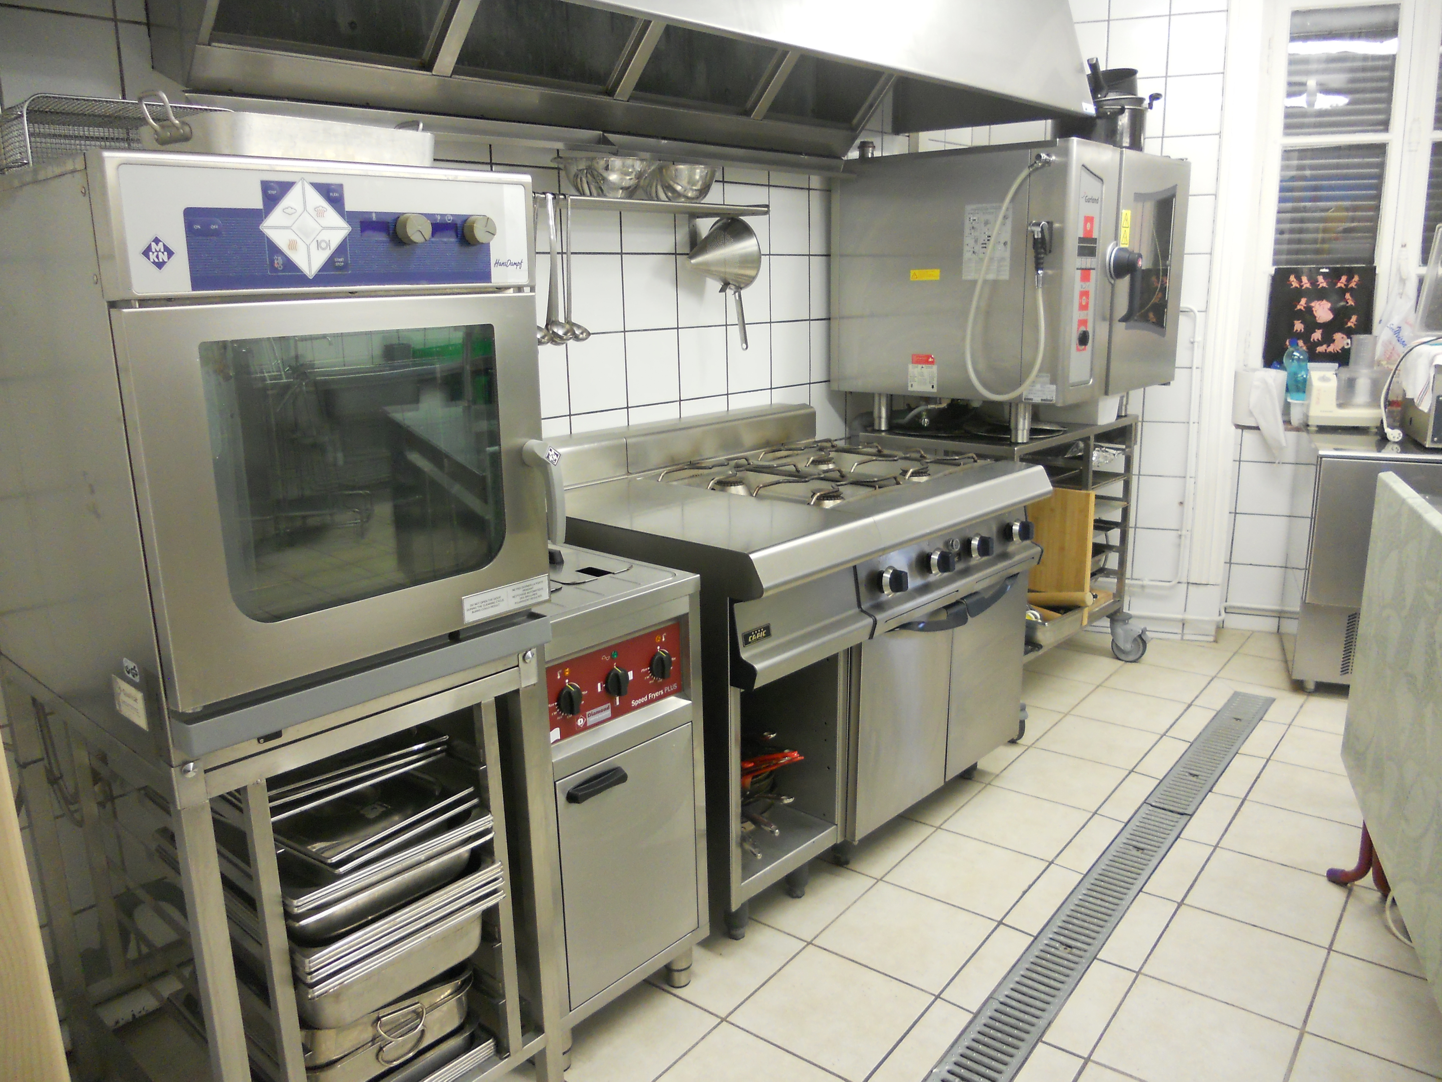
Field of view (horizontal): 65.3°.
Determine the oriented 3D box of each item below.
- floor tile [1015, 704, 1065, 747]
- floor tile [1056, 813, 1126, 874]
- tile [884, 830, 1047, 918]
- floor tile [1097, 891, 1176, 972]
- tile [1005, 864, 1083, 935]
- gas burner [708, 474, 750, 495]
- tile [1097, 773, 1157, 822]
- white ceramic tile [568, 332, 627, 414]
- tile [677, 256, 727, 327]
[{"bbox_3d":[0.891,0.565,3.548,0.297,0.010,0.303,10,17,35],"label":"floor tile"},{"bbox_3d":[0.917,0.750,2.791,0.078,0.010,0.303,9,16,36],"label":"floor tile"},{"bbox_3d":[0.593,0.803,2.713,0.303,0.010,0.305,9,17,36],"label":"tile"},{"bbox_3d":[0.909,0.848,2.427,0.093,0.010,0.302,10,17,36],"label":"floor tile"},{"bbox_3d":[0.745,0.828,2.596,0.079,0.010,0.305,9,17,36],"label":"tile"},{"bbox_3d":[0.023,-0.137,2.927,0.110,0.055,0.110,-1,14,0],"label":"gas burner"},{"bbox_3d":[1.099,0.692,3.026,0.072,0.010,0.303,10,17,35],"label":"tile"},{"bbox_3d":[-0.322,-0.436,2.935,0.010,0.196,0.196,12,19,41],"label":"white ceramic tile"},{"bbox_3d":[-0.057,-0.704,3.173,0.010,0.196,0.196,12,19,41],"label":"tile"}]

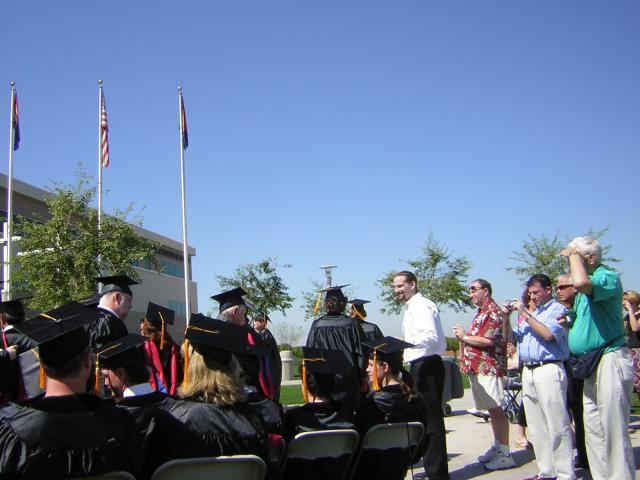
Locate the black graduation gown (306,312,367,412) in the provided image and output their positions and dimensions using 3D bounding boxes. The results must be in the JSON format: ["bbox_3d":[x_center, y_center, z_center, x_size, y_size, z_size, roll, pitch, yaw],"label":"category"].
[{"bbox_3d":[0.139,1.283,5.950,0.570,1.220,0.420,-2,-10,-6],"label":"black graduation gown"}]

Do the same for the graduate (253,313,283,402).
[{"bbox_3d":[-0.854,2.054,10.619,0.420,1.770,0.550,3,-11,-35],"label":"graduate"}]

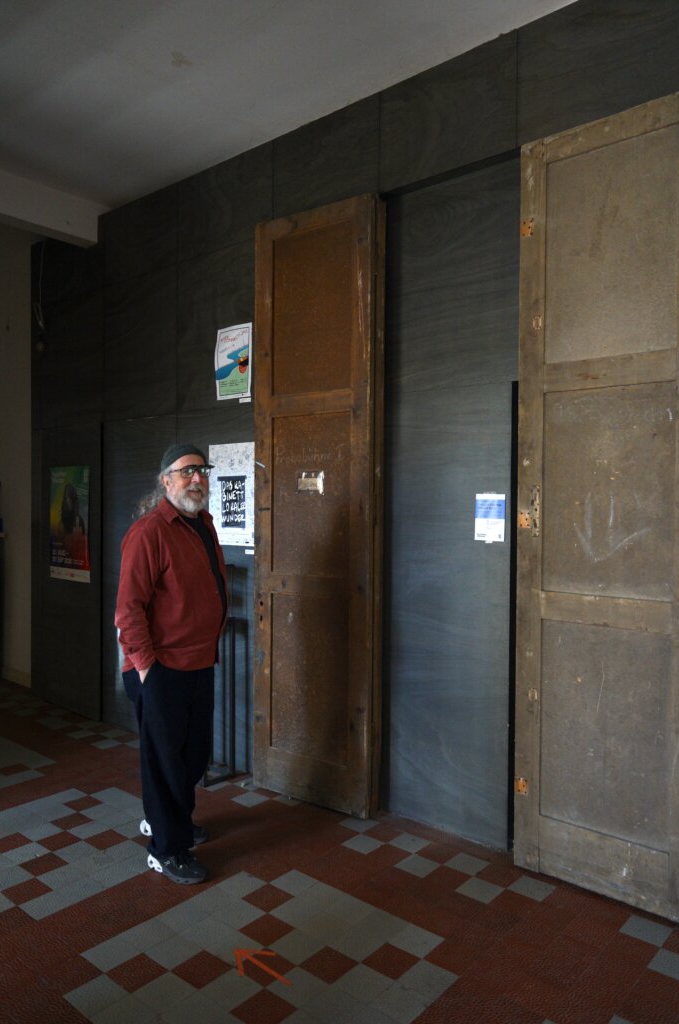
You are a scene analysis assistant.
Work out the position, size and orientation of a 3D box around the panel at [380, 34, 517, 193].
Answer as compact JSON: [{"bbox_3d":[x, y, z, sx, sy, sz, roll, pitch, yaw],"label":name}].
[{"bbox_3d":[0.484,-1.800,3.385,0.730,0.489,0.030,1,1,40],"label":"panel"}]

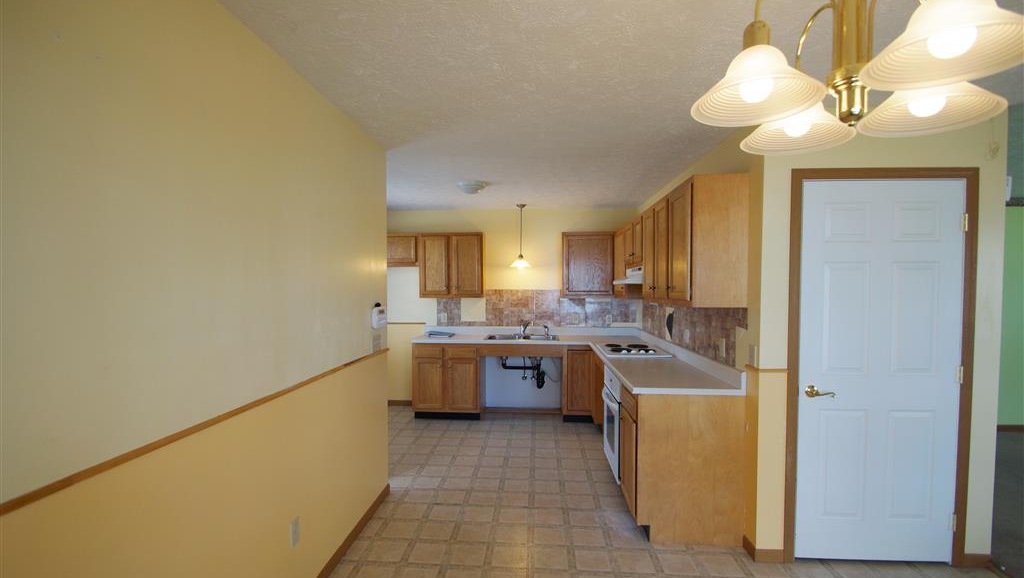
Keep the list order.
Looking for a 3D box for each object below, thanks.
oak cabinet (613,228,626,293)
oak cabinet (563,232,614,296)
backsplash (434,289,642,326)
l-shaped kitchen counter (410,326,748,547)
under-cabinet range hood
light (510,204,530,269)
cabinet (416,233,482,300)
[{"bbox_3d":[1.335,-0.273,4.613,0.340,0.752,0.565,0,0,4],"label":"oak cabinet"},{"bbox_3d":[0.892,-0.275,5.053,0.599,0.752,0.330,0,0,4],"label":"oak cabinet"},{"bbox_3d":[0.314,0.237,5.248,2.498,0.469,0.022,0,0,4],"label":"backsplash"},{"bbox_3d":[0.137,0.970,3.889,2.611,1.002,2.756,0,0,4],"label":"l-shaped kitchen counter"},{"bbox_3d":[1.240,-0.124,3.960,0.457,0.141,0.751,0,0,4],"label":"under-cabinet range hood"},{"bbox_3d":[0.107,-0.616,5.014,0.225,0.749,0.227,0,0,4],"label":"light"},{"bbox_3d":[-0.707,-0.279,5.152,0.760,0.754,0.330,0,0,4],"label":"cabinet"}]

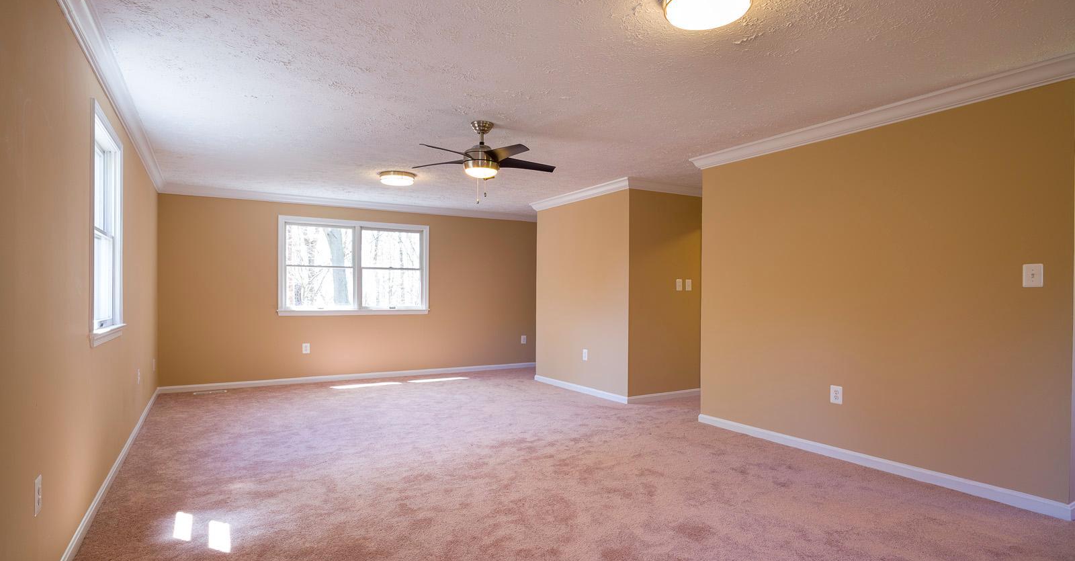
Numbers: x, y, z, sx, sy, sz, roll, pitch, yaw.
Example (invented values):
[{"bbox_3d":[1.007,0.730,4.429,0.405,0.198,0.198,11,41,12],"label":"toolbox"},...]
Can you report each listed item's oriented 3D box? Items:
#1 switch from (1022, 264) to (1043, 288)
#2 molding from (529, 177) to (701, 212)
[{"bbox_3d":[2.672,-0.026,2.901,0.012,0.126,0.084,1,-1,-31],"label":"switch"},{"bbox_3d":[0.923,-1.001,6.741,1.187,0.099,2.016,1,-1,-31],"label":"molding"}]

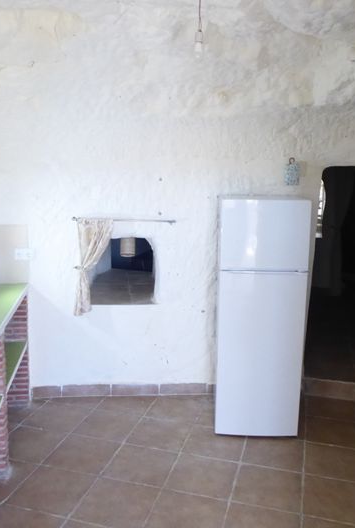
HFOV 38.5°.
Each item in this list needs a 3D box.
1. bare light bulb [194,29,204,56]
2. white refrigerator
[{"bbox_3d":[0.117,-1.216,2.800,0.055,0.155,0.055,1,10,0],"label":"bare light bulb"},{"bbox_3d":[0.583,0.352,3.707,0.575,1.655,0.600,1,10,2],"label":"white refrigerator"}]

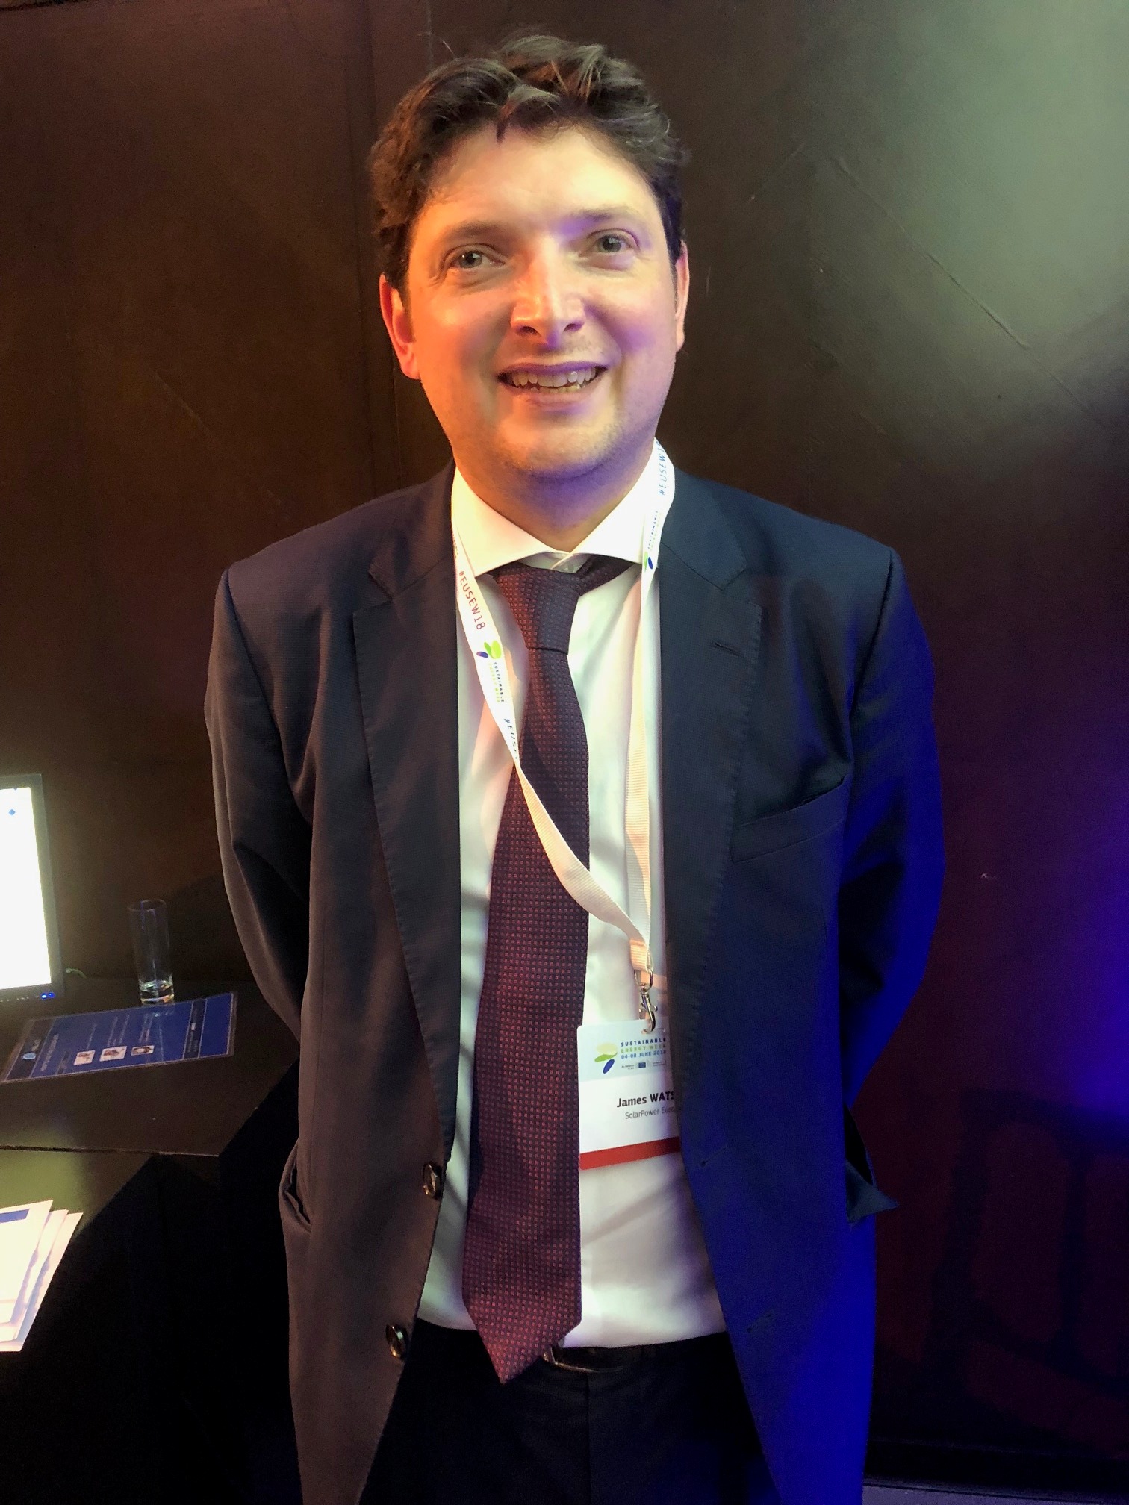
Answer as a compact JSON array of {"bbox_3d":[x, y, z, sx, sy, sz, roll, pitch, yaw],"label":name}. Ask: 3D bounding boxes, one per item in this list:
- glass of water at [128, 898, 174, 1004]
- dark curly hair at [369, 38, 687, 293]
[{"bbox_3d":[-0.629,0.305,1.855,0.058,0.150,0.058,-3,11,0],"label":"glass of water"},{"bbox_3d":[-0.021,-0.309,0.705,0.188,0.175,0.205,-6,11,-4],"label":"dark curly hair"}]

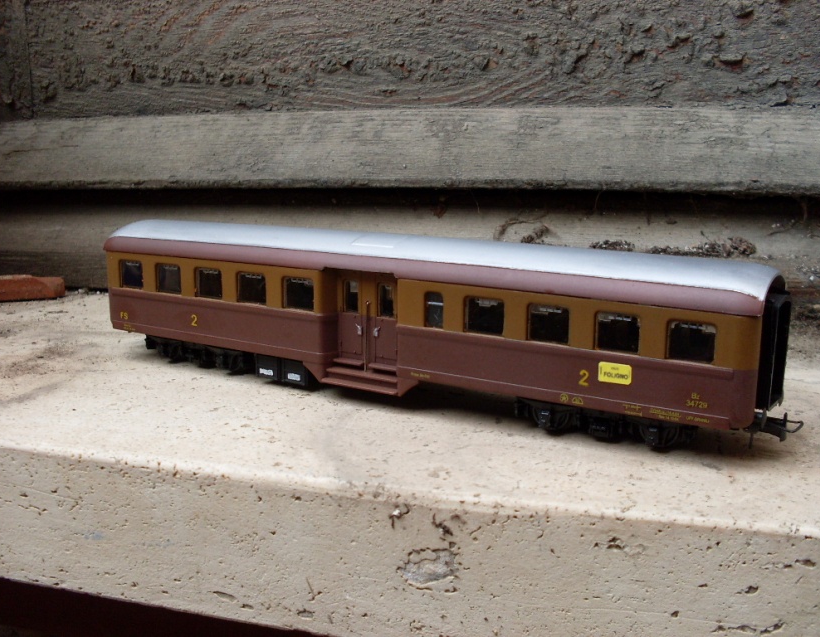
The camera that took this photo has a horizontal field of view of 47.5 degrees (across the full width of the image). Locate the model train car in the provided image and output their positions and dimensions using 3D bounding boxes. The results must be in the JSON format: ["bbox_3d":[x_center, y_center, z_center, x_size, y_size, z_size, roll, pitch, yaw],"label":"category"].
[{"bbox_3d":[-0.004,-0.001,0.268,0.218,0.046,0.034,7,12,31],"label":"model train car"}]

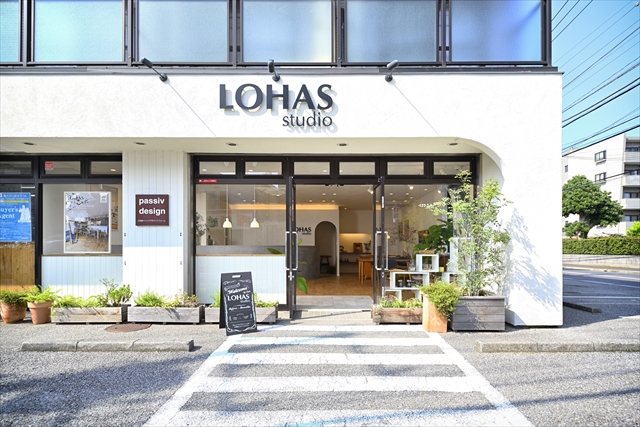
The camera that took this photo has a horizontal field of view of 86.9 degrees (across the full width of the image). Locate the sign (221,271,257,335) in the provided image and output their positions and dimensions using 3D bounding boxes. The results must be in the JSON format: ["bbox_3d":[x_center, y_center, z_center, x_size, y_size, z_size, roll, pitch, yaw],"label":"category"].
[{"bbox_3d":[-1.090,1.170,4.500,0.385,0.770,0.350,0,0,-26],"label":"sign"}]

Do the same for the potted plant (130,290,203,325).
[{"bbox_3d":[-2.215,1.345,4.910,1.030,0.460,0.320,0,0,0],"label":"potted plant"}]

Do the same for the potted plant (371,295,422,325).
[{"bbox_3d":[1.250,1.365,4.880,0.980,0.400,0.280,0,0,0],"label":"potted plant"}]

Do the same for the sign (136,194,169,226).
[{"bbox_3d":[-2.755,-0.050,5.560,0.540,0.515,0.030,0,0,0],"label":"sign"}]

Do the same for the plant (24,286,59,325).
[{"bbox_3d":[-4.020,1.300,4.880,0.430,0.520,0.430,0,0,0],"label":"plant"}]

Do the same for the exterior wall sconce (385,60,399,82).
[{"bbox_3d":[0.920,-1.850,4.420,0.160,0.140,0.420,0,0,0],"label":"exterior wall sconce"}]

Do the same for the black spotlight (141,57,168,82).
[{"bbox_3d":[-2.180,-1.885,4.450,0.130,0.140,0.500,0,0,0],"label":"black spotlight"}]

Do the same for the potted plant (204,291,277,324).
[{"bbox_3d":[-1.117,1.345,4.910,1.030,0.460,0.320,0,0,0],"label":"potted plant"}]

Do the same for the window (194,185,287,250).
[{"bbox_3d":[-1.335,0.090,5.700,1.520,1.180,0.100,0,0,0],"label":"window"}]

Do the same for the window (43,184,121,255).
[{"bbox_3d":[-3.970,0.100,5.700,1.420,1.180,0.100,0,0,0],"label":"window"}]

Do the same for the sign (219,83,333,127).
[{"bbox_3d":[-0.587,-1.463,4.600,1.540,0.580,0.060,0,0,0],"label":"sign"}]

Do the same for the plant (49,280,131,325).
[{"bbox_3d":[-3.280,1.260,4.920,1.080,0.620,0.320,0,0,0],"label":"plant"}]

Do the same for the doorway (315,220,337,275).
[{"bbox_3d":[0.190,1.110,10.600,0.700,1.760,0.180,0,0,0],"label":"doorway"}]

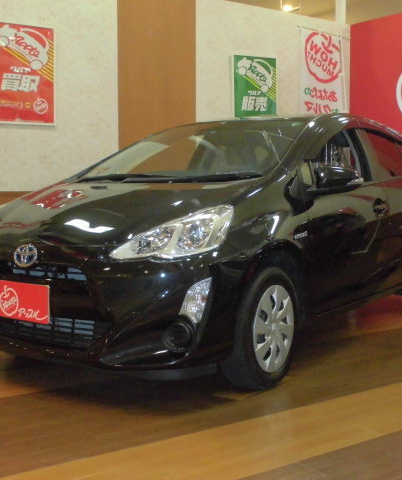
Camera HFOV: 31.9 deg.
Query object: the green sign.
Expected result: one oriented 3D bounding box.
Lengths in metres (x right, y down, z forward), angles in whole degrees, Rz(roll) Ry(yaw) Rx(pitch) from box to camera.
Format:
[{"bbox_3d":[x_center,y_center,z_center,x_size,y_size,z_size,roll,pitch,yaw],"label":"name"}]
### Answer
[{"bbox_3d":[0.594,-1.534,7.564,0.610,0.860,0.025,-3,5,-35],"label":"green sign"}]

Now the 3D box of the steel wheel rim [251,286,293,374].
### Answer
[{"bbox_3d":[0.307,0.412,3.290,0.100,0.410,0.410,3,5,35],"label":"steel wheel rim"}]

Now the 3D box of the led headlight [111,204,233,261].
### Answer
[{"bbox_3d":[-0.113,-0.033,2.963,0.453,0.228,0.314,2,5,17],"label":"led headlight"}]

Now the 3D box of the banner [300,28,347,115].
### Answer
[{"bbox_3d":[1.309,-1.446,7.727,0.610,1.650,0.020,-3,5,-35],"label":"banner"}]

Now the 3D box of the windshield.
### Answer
[{"bbox_3d":[-0.062,-0.497,4.025,1.320,0.110,0.930,3,32,35],"label":"windshield"}]

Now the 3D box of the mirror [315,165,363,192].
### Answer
[{"bbox_3d":[0.719,-0.312,3.655,0.235,0.150,0.140,3,5,35],"label":"mirror"}]

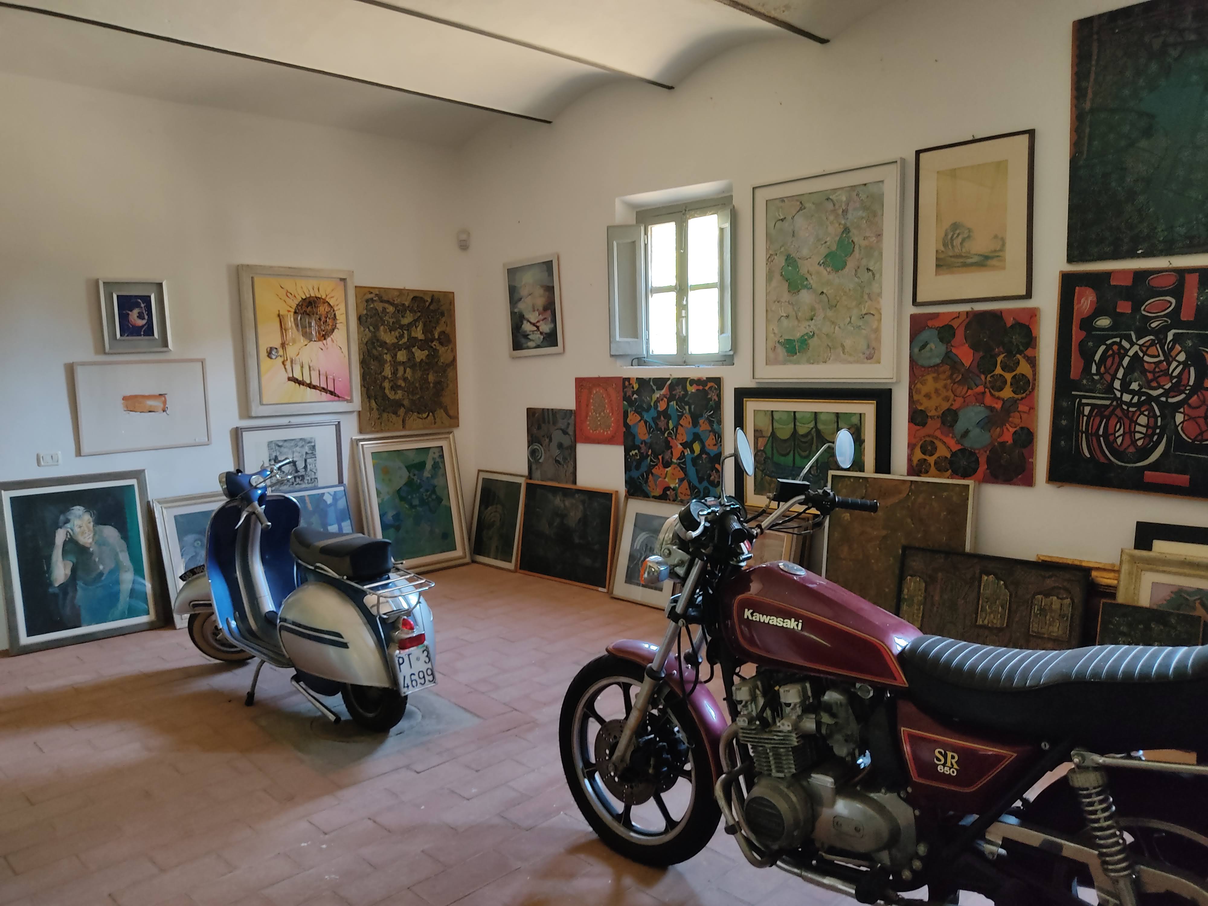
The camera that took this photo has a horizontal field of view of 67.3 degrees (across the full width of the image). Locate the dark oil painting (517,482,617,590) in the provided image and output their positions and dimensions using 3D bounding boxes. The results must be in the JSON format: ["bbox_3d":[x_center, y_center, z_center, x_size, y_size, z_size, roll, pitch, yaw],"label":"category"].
[{"bbox_3d":[-0.256,0.557,6.268,0.030,0.663,0.945,4,0,-44],"label":"dark oil painting"}]

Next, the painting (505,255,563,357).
[{"bbox_3d":[-0.486,-1.020,6.363,0.028,0.674,0.593,-8,8,-43],"label":"painting"}]

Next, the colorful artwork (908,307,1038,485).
[{"bbox_3d":[1.658,-0.261,4.125,0.030,0.750,0.560,-7,9,-44],"label":"colorful artwork"}]

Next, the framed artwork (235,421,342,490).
[{"bbox_3d":[-2.032,0.084,5.940,0.700,0.540,0.030,-7,9,-44],"label":"framed artwork"}]

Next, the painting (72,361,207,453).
[{"bbox_3d":[-2.710,-0.279,5.358,0.718,0.531,0.028,-8,10,-43],"label":"painting"}]

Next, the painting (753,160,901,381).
[{"bbox_3d":[1.102,-0.879,4.606,0.045,1.026,0.830,-7,9,-44],"label":"painting"}]

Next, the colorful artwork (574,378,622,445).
[{"bbox_3d":[-0.023,-0.275,5.977,0.022,0.440,0.455,-5,7,-43],"label":"colorful artwork"}]

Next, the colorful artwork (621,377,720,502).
[{"bbox_3d":[0.417,-0.079,5.539,0.028,0.760,0.790,-7,8,-43],"label":"colorful artwork"}]

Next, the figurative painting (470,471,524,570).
[{"bbox_3d":[-0.779,0.501,6.756,0.030,0.702,0.559,6,-1,-44],"label":"figurative painting"}]

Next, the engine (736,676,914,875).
[{"bbox_3d":[0.628,0.783,2.336,0.450,0.460,0.460,3,7,35],"label":"engine"}]

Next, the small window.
[{"bbox_3d":[0.386,-1.005,5.442,0.250,0.970,0.860,-7,9,-44],"label":"small window"}]

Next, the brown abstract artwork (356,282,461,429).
[{"bbox_3d":[-1.415,-0.670,6.564,0.819,1.010,0.028,-6,7,-43],"label":"brown abstract artwork"}]

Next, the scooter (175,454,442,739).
[{"bbox_3d":[-1.413,0.583,4.090,1.780,1.060,0.670,5,8,43],"label":"scooter"}]

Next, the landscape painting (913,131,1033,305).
[{"bbox_3d":[1.660,-1.036,4.092,0.028,0.711,0.539,-8,9,-43],"label":"landscape painting"}]

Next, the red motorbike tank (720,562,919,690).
[{"bbox_3d":[0.583,0.418,2.356,0.540,0.250,0.270,3,8,37],"label":"red motorbike tank"}]

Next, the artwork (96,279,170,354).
[{"bbox_3d":[-2.687,-0.783,5.210,0.357,0.410,0.040,-7,9,-44],"label":"artwork"}]

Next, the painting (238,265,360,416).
[{"bbox_3d":[-1.964,-0.725,5.925,0.775,0.942,0.045,-7,9,-44],"label":"painting"}]

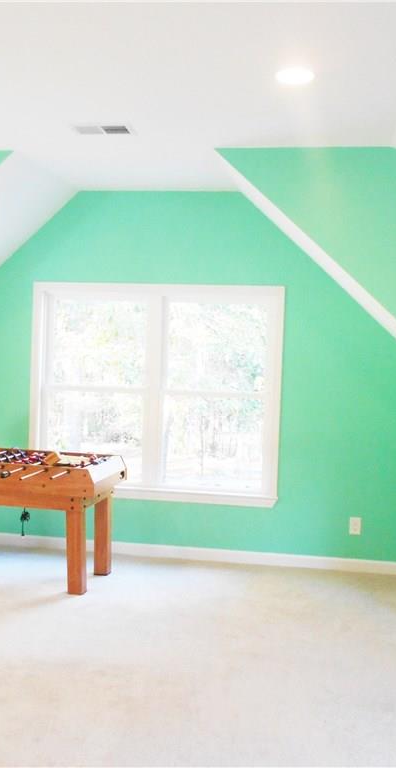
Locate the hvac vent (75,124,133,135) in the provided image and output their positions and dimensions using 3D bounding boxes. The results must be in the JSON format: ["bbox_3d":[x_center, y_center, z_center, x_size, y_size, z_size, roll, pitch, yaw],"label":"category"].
[{"bbox_3d":[-0.464,-1.237,3.766,0.285,0.020,0.160,2,2,11],"label":"hvac vent"}]

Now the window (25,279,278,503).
[{"bbox_3d":[-0.307,0.056,5.204,1.740,1.450,0.110,2,2,11],"label":"window"}]

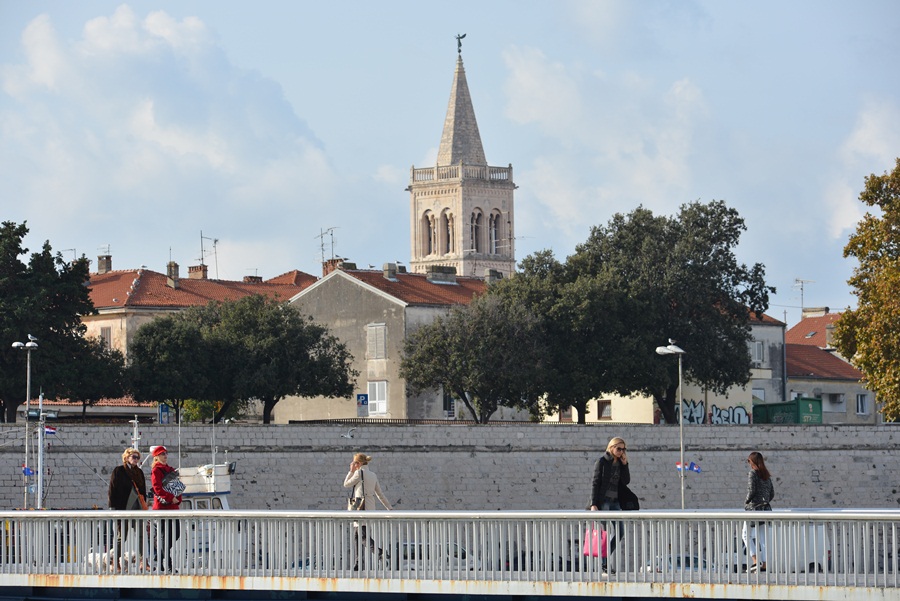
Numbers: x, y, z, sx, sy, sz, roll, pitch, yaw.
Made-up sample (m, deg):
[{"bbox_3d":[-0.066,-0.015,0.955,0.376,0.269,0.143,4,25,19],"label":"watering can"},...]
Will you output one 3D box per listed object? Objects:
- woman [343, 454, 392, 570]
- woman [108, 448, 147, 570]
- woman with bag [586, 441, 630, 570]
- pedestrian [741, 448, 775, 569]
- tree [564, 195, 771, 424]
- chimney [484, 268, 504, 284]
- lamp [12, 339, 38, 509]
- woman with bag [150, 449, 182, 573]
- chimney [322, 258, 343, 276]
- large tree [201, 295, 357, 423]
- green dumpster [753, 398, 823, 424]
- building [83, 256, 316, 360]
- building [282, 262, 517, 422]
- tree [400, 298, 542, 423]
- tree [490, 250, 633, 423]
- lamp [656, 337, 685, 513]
[{"bbox_3d":[-1.159,2.928,59.000,0.680,1.630,0.520,-3,-4,40],"label":"woman"},{"bbox_3d":[-4.408,2.868,58.200,0.420,1.680,0.550,-4,-4,40],"label":"woman"},{"bbox_3d":[2.025,2.582,53.300,0.580,1.730,0.550,2,-4,-45],"label":"woman with bag"},{"bbox_3d":[4.160,2.861,57.429,0.380,1.640,0.450,-2,-3,38],"label":"pedestrian"},{"bbox_3d":[12.139,0.871,239.204,11.789,13.021,11.200,0,-3,0],"label":"tree"},{"bbox_3d":[2.683,-1.447,256.326,1.000,1.050,0.750,2,-3,-42],"label":"chimney"},{"bbox_3d":[-15.956,6.335,158.495,1.000,9.500,1.100,1,-4,-27],"label":"lamp"},{"bbox_3d":[-3.807,2.818,57.200,0.420,1.700,0.480,-3,-4,32],"label":"woman with bag"},{"bbox_3d":[-6.946,-1.773,251.336,1.150,1.350,0.700,2,-3,-42],"label":"chimney"},{"bbox_3d":[-9.651,3.519,239.085,8.594,7.721,8.200,0,-3,0],"label":"large tree"},{"bbox_3d":[15.341,5.822,201.617,3.600,2.200,2.200,-3,-4,30],"label":"green dumpster"},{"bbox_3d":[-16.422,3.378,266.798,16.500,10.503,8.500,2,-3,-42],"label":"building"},{"bbox_3d":[-1.607,3.124,252.776,13.000,9.745,11.600,2,-3,-42],"label":"building"},{"bbox_3d":[1.261,3.497,238.085,7.899,7.674,7.800,0,-3,0],"label":"tree"},{"bbox_3d":[6.277,2.280,239.141,7.822,10.201,8.000,0,-3,0],"label":"tree"},{"bbox_3d":[8.969,6.589,170.368,1.100,9.540,1.000,-3,-4,35],"label":"lamp"}]

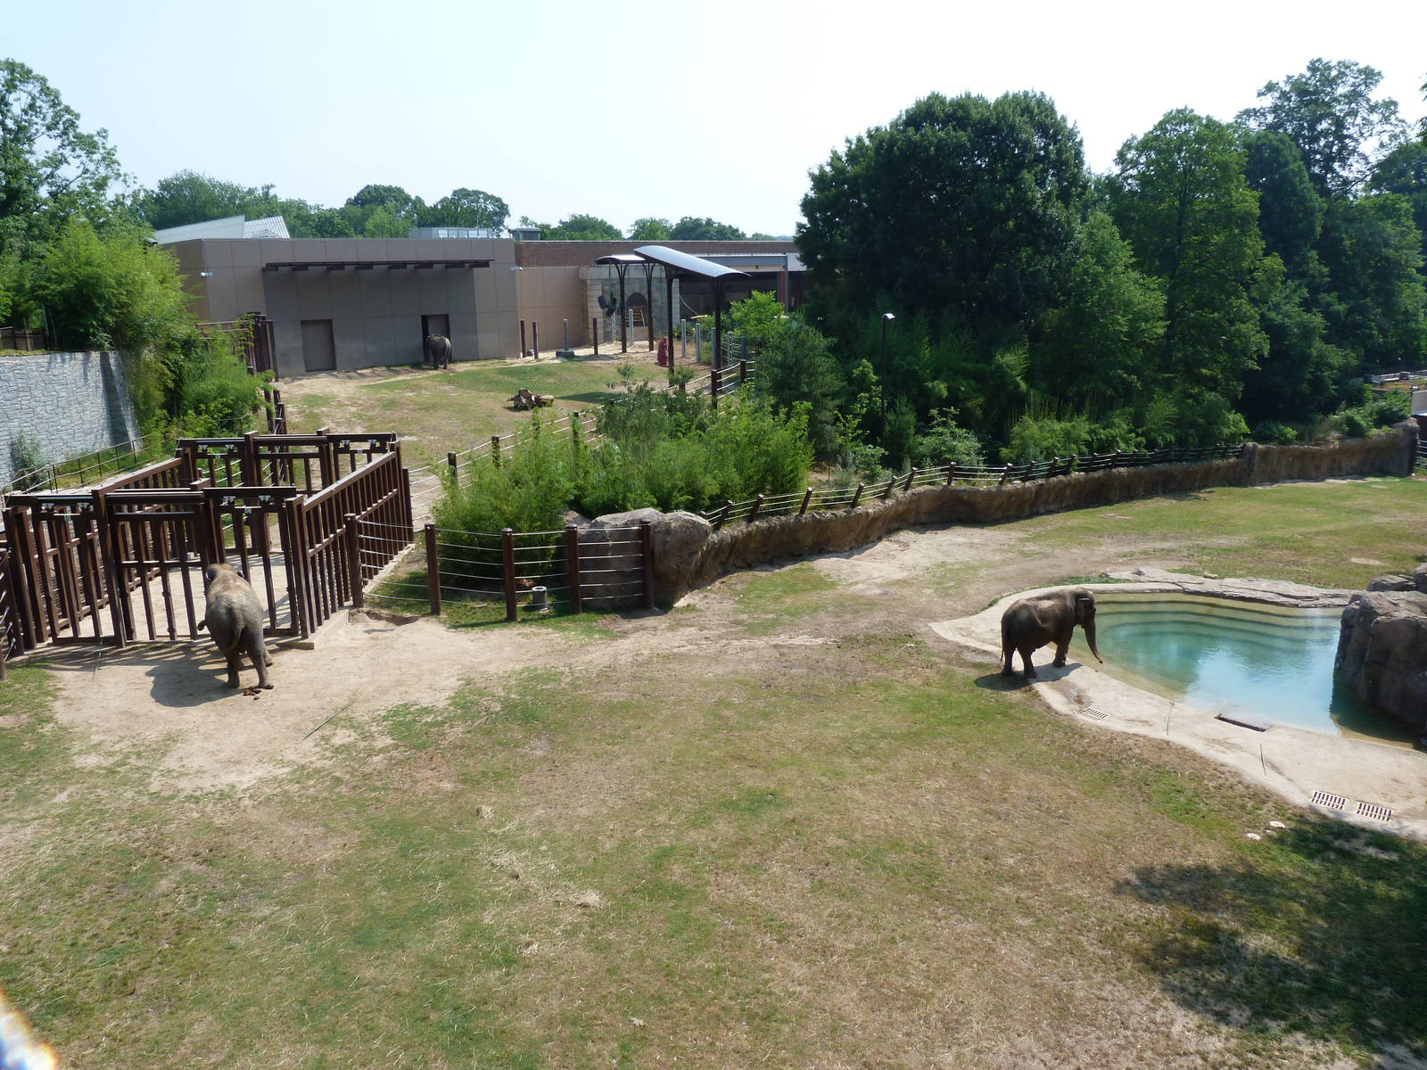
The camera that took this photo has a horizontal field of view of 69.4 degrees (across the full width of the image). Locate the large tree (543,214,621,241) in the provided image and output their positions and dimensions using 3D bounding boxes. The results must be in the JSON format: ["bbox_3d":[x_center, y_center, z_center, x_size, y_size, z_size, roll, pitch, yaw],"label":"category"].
[{"bbox_3d":[-17.790,-36.190,141.330,10.370,14.870,9.850,-2,14,-7],"label":"large tree"}]

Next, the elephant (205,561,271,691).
[{"bbox_3d":[-12.486,2.432,27.370,1.400,2.500,3.000,-6,15,-20],"label":"elephant"}]

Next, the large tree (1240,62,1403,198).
[{"bbox_3d":[50.900,-26.760,87.740,12.120,25.700,11.520,7,15,28],"label":"large tree"}]

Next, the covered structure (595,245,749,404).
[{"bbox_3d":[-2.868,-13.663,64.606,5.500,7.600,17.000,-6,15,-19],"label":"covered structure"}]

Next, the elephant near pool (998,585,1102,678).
[{"bbox_3d":[9.344,2.611,28.599,2.950,2.300,1.100,-7,15,-22],"label":"elephant near pool"}]

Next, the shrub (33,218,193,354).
[{"bbox_3d":[-28.998,-11.894,49.595,7.200,5.933,5.000,-9,16,-28],"label":"shrub"}]

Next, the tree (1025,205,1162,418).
[{"bbox_3d":[23.059,-12.940,61.694,7.800,11.969,7.000,4,15,20],"label":"tree"}]

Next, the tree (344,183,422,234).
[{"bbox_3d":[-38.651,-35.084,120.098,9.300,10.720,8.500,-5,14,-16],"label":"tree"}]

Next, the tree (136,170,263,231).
[{"bbox_3d":[-54.780,-30.030,111.360,12.370,17.890,10.510,-7,15,-24],"label":"tree"}]

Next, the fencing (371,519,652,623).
[{"bbox_3d":[-5.926,1.037,30.117,8.400,2.650,1.000,-1,14,-1],"label":"fencing"}]

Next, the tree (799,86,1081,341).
[{"bbox_3d":[13.430,-16.610,60.520,16.510,17.690,14.860,2,14,12],"label":"tree"}]

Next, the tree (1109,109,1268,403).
[{"bbox_3d":[31.218,-17.345,67.820,9.800,19.271,9.000,5,15,24],"label":"tree"}]

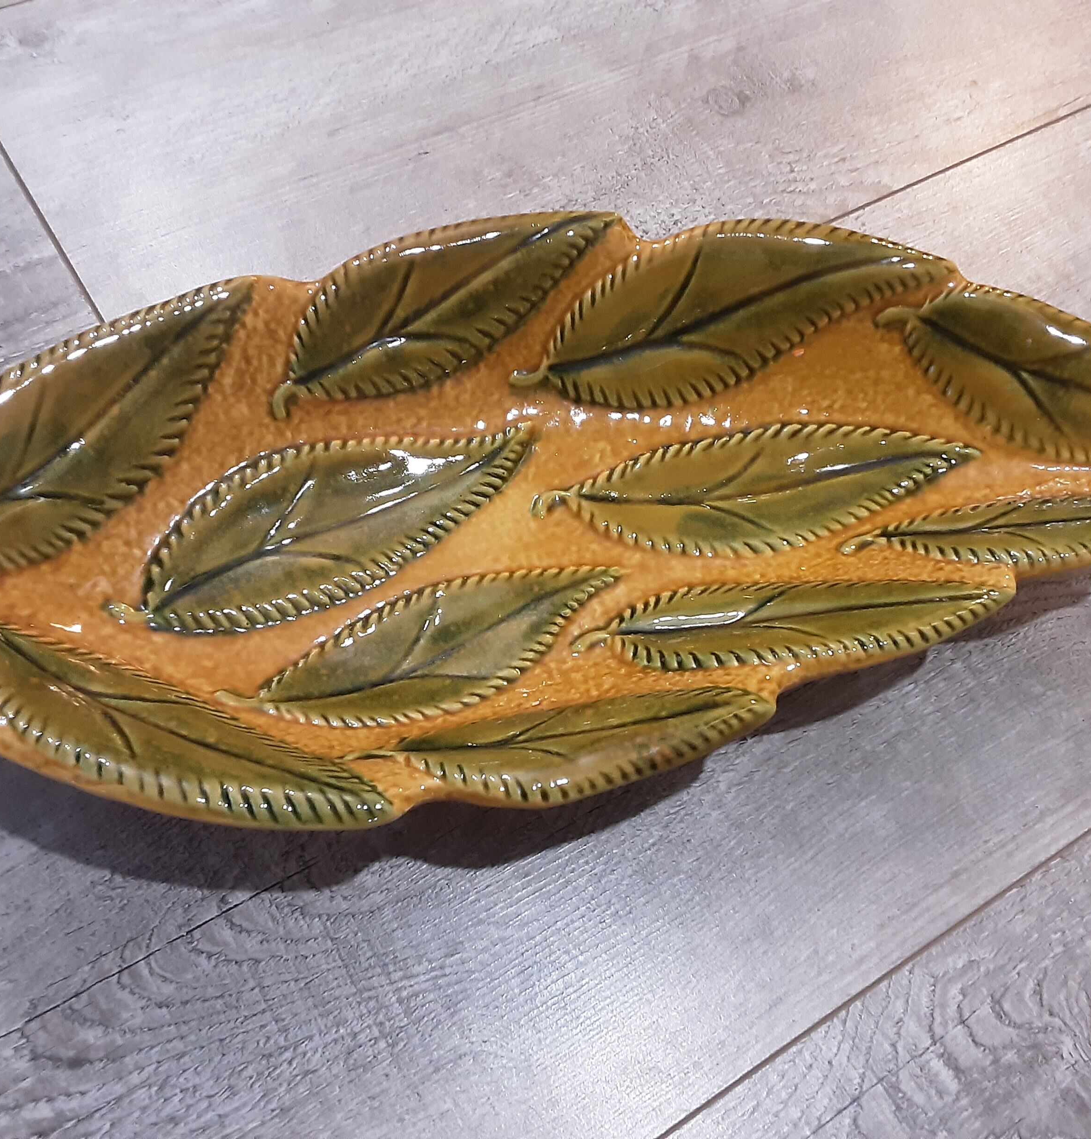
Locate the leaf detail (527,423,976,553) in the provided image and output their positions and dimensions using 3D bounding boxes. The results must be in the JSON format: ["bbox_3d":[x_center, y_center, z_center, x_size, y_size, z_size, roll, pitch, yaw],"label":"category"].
[{"bbox_3d":[0.059,-0.022,0.340,0.126,0.015,0.038,-5,65,-10],"label":"leaf detail"}]

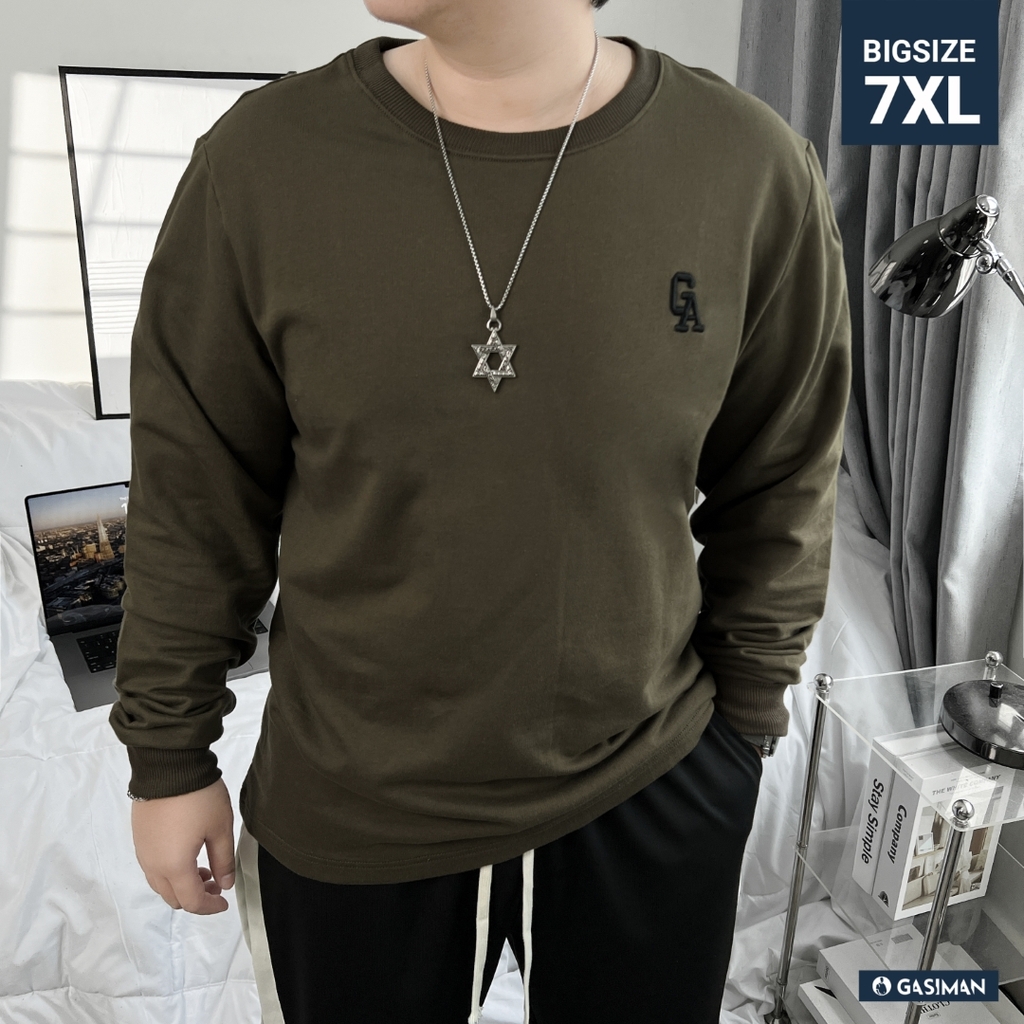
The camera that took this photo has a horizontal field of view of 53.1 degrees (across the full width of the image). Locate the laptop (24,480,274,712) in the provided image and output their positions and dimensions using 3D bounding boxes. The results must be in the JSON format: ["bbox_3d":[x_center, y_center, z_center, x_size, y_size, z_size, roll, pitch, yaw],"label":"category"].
[{"bbox_3d":[-0.566,0.109,1.676,0.356,0.211,0.397,-10,24,-29],"label":"laptop"}]

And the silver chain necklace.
[{"bbox_3d":[0.006,-0.256,0.815,0.140,0.285,0.155,2,21,0],"label":"silver chain necklace"}]

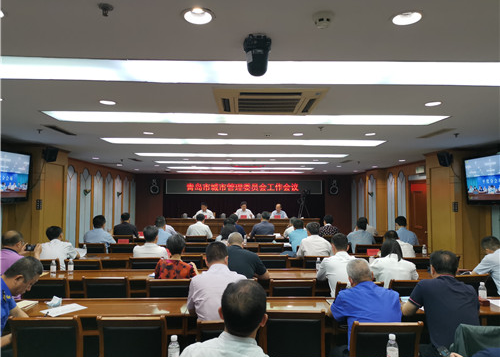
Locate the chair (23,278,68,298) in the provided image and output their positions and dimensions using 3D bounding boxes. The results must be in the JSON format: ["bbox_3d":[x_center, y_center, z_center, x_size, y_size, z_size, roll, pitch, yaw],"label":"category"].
[{"bbox_3d":[-1.973,1.419,3.990,0.450,0.885,0.540,0,-3,-2],"label":"chair"}]

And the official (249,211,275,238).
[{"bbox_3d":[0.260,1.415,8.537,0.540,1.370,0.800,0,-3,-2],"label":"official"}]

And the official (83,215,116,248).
[{"bbox_3d":[-2.837,1.371,7.284,0.560,1.330,0.750,0,-3,2],"label":"official"}]

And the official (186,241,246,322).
[{"bbox_3d":[-0.252,1.147,2.998,0.500,1.330,0.750,0,-3,1],"label":"official"}]

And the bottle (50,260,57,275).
[{"bbox_3d":[-2.328,1.042,4.624,0.063,0.165,0.063,0,-3,-2],"label":"bottle"}]

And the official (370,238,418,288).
[{"bbox_3d":[1.449,1.243,4.110,0.500,1.248,0.780,0,-3,-2],"label":"official"}]

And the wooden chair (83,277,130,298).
[{"bbox_3d":[-1.469,1.461,4.190,0.490,0.880,0.540,0,-3,-2],"label":"wooden chair"}]

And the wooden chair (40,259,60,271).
[{"bbox_3d":[-2.754,1.529,5.383,0.470,0.880,0.540,0,-3,-2],"label":"wooden chair"}]

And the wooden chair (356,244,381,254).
[{"bbox_3d":[2.058,1.584,6.915,0.460,0.870,0.540,0,-3,4],"label":"wooden chair"}]

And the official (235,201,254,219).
[{"bbox_3d":[-0.170,1.374,12.044,0.560,1.300,0.750,0,-3,-2],"label":"official"}]

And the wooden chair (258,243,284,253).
[{"bbox_3d":[0.373,1.620,7.191,0.490,0.880,0.540,0,-3,-2],"label":"wooden chair"}]

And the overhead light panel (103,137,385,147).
[{"bbox_3d":[-0.058,-0.594,6.517,4.500,0.060,0.580,0,-3,-2],"label":"overhead light panel"}]

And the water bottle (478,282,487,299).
[{"bbox_3d":[2.020,0.981,3.387,0.066,0.180,0.066,0,-3,-2],"label":"water bottle"}]

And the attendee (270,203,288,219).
[{"bbox_3d":[0.851,1.383,11.283,0.520,1.280,0.700,0,-3,-2],"label":"attendee"}]

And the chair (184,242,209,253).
[{"bbox_3d":[-0.967,1.615,7.254,0.470,0.880,0.540,0,-3,-2],"label":"chair"}]

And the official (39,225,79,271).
[{"bbox_3d":[-2.577,1.291,5.352,0.540,1.232,0.750,0,-3,3],"label":"official"}]

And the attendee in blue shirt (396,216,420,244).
[{"bbox_3d":[2.797,1.357,7.132,0.500,1.330,0.750,1,-3,-14],"label":"attendee in blue shirt"}]

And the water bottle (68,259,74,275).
[{"bbox_3d":[-2.176,1.079,4.751,0.065,0.195,0.065,0,-3,-2],"label":"water bottle"}]

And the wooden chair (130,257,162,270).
[{"bbox_3d":[-1.352,1.489,5.327,0.450,0.885,0.540,0,-3,-2],"label":"wooden chair"}]

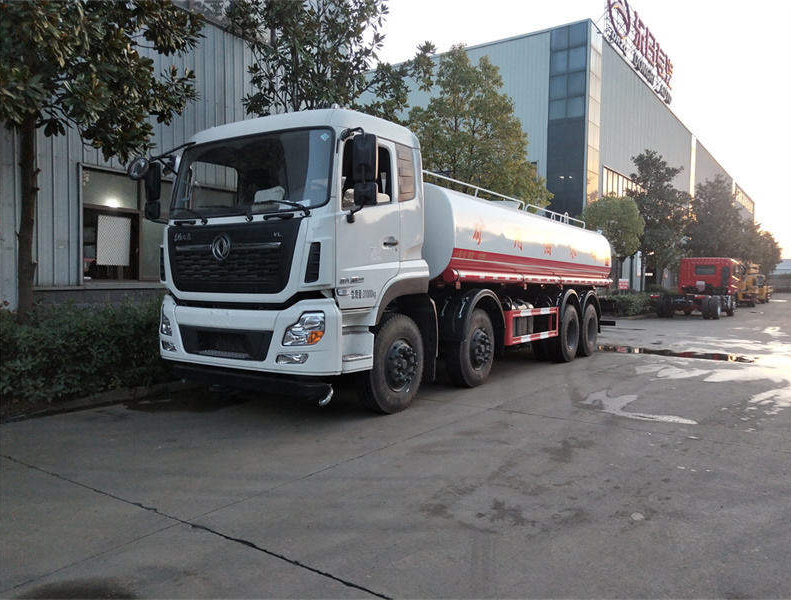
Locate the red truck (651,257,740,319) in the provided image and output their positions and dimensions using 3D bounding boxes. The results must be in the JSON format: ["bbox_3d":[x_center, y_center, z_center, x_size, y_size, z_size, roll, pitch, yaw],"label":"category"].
[{"bbox_3d":[14.968,-0.560,28.568,2.500,3.020,8.700,2,2,36],"label":"red truck"}]

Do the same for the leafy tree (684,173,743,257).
[{"bbox_3d":[25.127,-4.589,45.386,4.800,10.600,4.800,2,2,35],"label":"leafy tree"}]

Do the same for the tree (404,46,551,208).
[{"bbox_3d":[2.496,-3.235,16.908,4.400,8.570,4.400,2,2,35],"label":"tree"}]

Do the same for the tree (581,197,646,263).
[{"bbox_3d":[10.825,-2.172,28.634,3.300,6.140,3.300,2,2,35],"label":"tree"}]

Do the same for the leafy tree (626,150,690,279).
[{"bbox_3d":[15.807,-4.076,34.595,3.900,9.810,3.900,2,2,35],"label":"leafy tree"}]

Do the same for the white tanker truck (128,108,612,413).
[{"bbox_3d":[1.313,-0.431,10.263,2.600,3.220,10.650,2,2,35],"label":"white tanker truck"}]

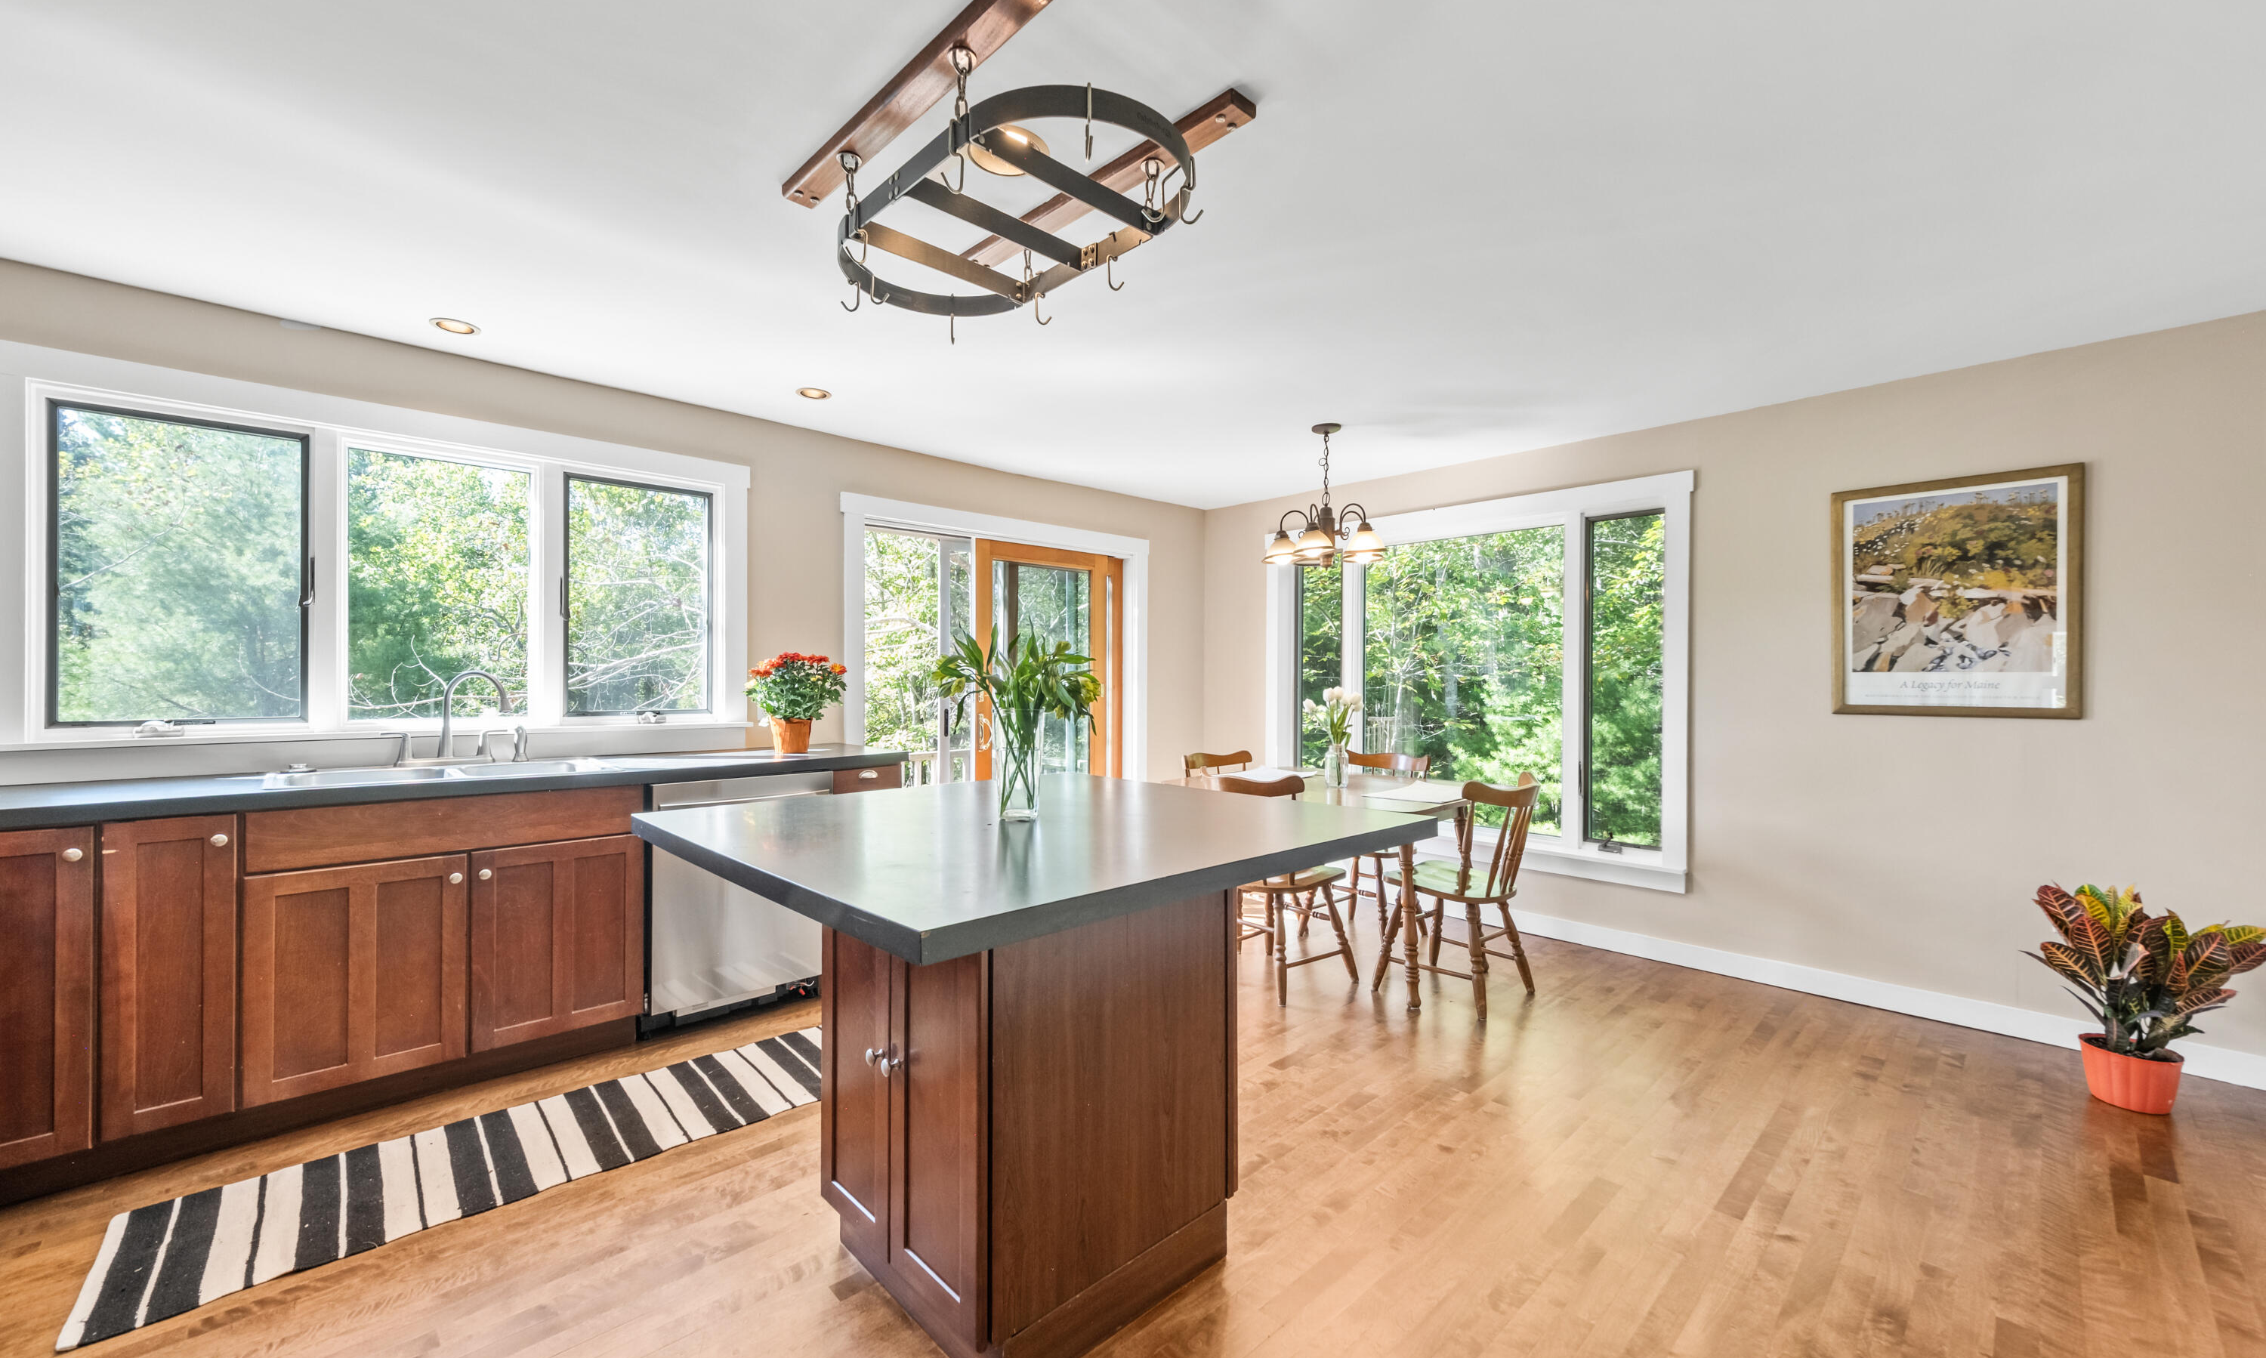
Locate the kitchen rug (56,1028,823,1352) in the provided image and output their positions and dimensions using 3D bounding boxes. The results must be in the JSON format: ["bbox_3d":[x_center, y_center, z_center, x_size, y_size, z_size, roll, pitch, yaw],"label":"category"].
[{"bbox_3d":[-1.429,1.213,2.257,1.820,0.010,0.520,0,-1,-41],"label":"kitchen rug"}]

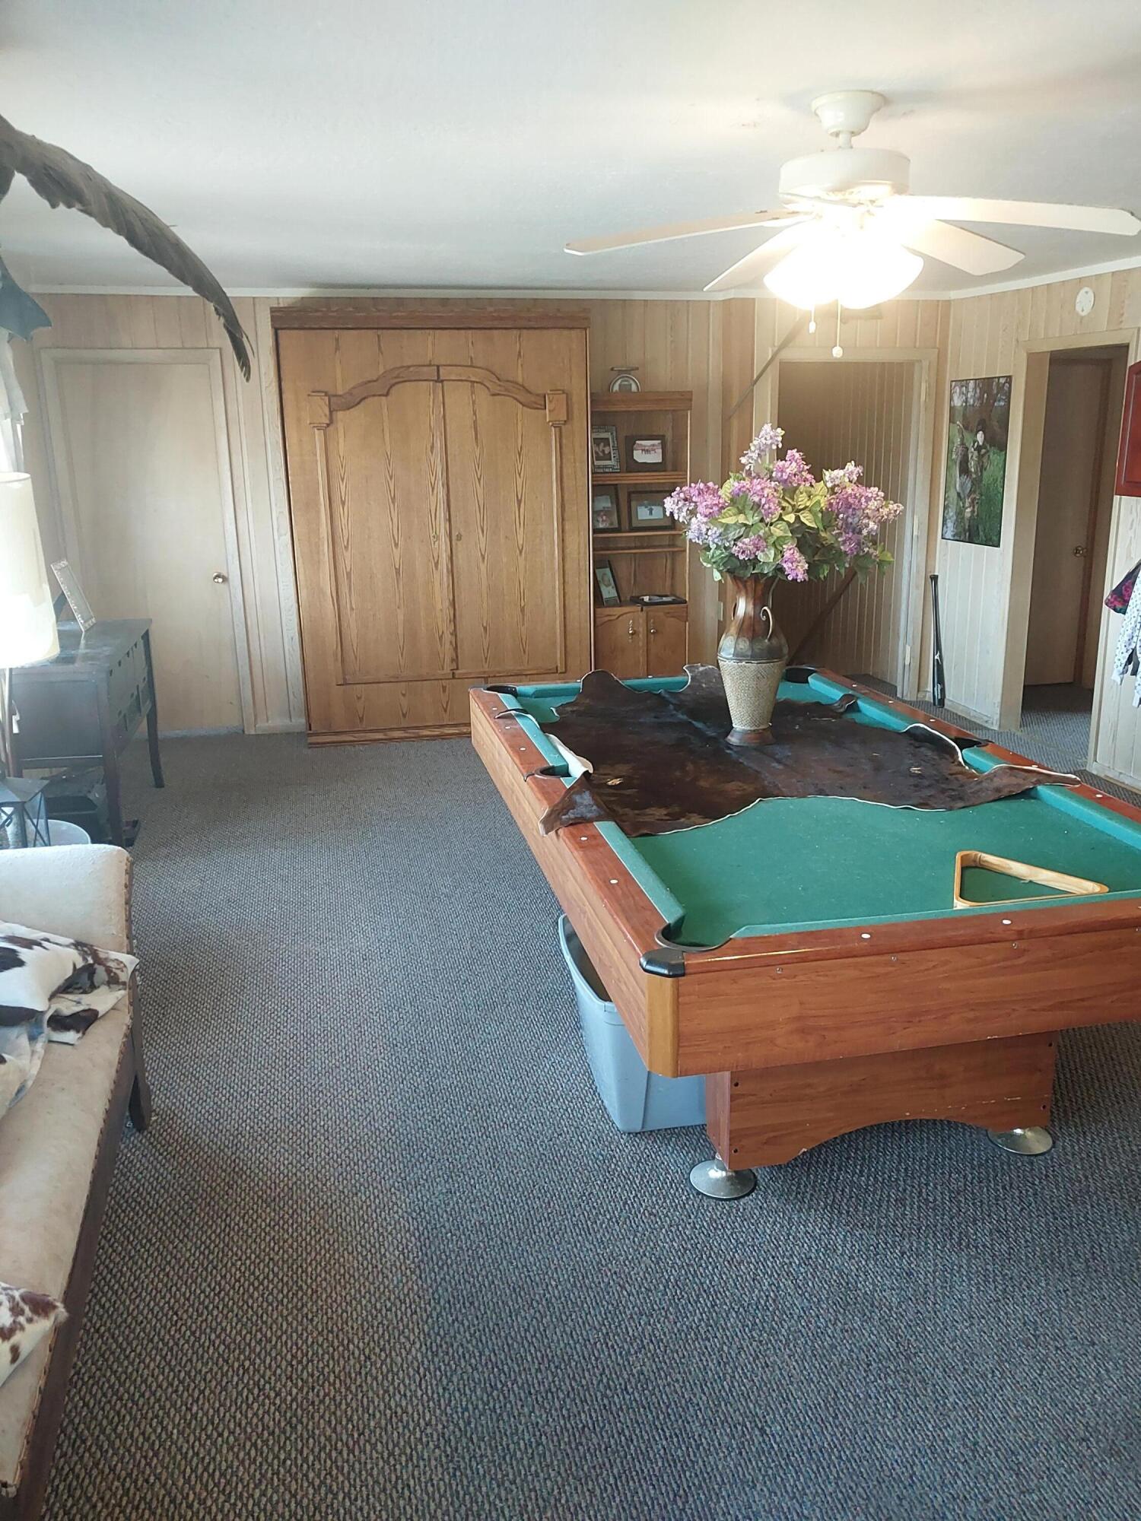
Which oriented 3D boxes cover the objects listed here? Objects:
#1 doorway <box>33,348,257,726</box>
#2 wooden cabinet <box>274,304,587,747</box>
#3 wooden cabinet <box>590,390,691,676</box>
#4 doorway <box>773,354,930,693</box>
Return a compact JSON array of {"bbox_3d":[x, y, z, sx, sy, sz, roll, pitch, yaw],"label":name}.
[{"bbox_3d":[-2.293,-1.149,6.552,0.896,2.123,0.110,-5,15,-13],"label":"doorway"},{"bbox_3d":[-0.726,-1.286,6.632,1.648,2.282,0.472,-5,15,-13],"label":"wooden cabinet"},{"bbox_3d":[0.369,-1.196,7.014,0.627,1.866,0.328,-5,15,-13],"label":"wooden cabinet"},{"bbox_3d":[1.635,-1.352,7.082,1.029,2.080,0.130,-5,15,-13],"label":"doorway"}]

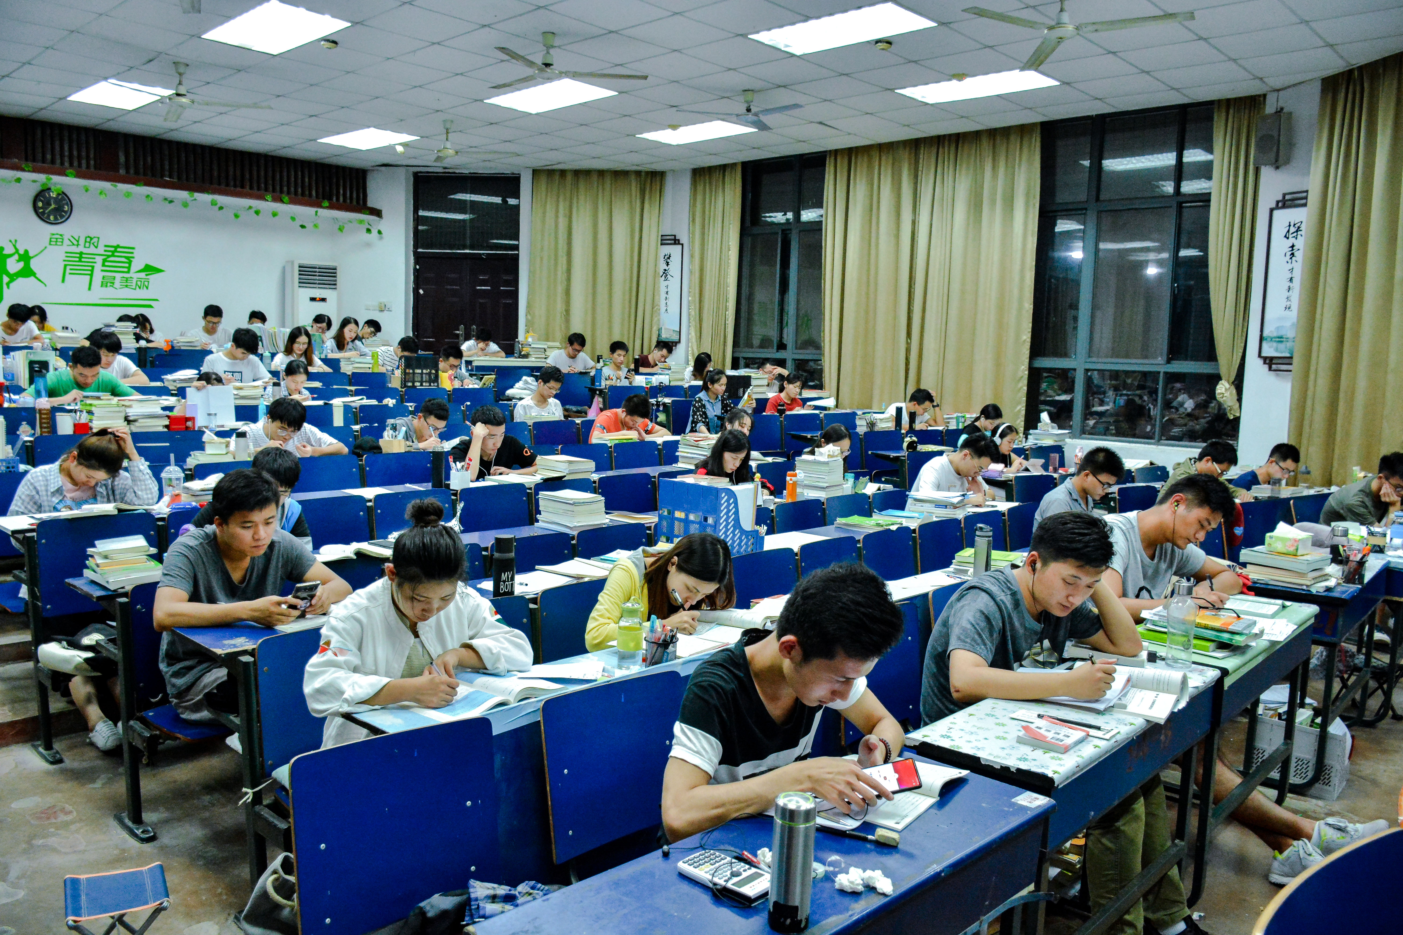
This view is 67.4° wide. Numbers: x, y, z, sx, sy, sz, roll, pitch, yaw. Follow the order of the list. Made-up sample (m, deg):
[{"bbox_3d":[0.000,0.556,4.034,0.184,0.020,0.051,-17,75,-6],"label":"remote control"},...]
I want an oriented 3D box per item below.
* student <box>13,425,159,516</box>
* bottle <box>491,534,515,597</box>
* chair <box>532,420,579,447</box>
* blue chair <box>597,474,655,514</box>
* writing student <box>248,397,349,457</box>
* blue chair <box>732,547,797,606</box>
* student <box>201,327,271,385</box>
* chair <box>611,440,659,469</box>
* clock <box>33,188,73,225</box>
[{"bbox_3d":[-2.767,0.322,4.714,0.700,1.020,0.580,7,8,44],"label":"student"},{"bbox_3d":[-0.711,0.358,3.780,0.077,0.224,0.077,1,6,0],"label":"bottle"},{"bbox_3d":[-0.926,0.080,7.463,0.450,0.790,0.430,7,8,43],"label":"chair"},{"bbox_3d":[-0.342,0.459,6.432,0.420,0.790,0.470,7,8,43],"label":"blue chair"},{"bbox_3d":[-2.439,0.087,6.336,0.700,1.000,0.580,7,8,44],"label":"writing student"},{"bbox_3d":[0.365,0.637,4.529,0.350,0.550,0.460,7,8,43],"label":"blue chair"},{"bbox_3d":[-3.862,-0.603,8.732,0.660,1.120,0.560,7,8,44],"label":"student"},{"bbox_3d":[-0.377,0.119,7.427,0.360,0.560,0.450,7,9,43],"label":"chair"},{"bbox_3d":[-6.520,-2.626,10.582,0.050,0.370,0.365,7,9,43],"label":"clock"}]

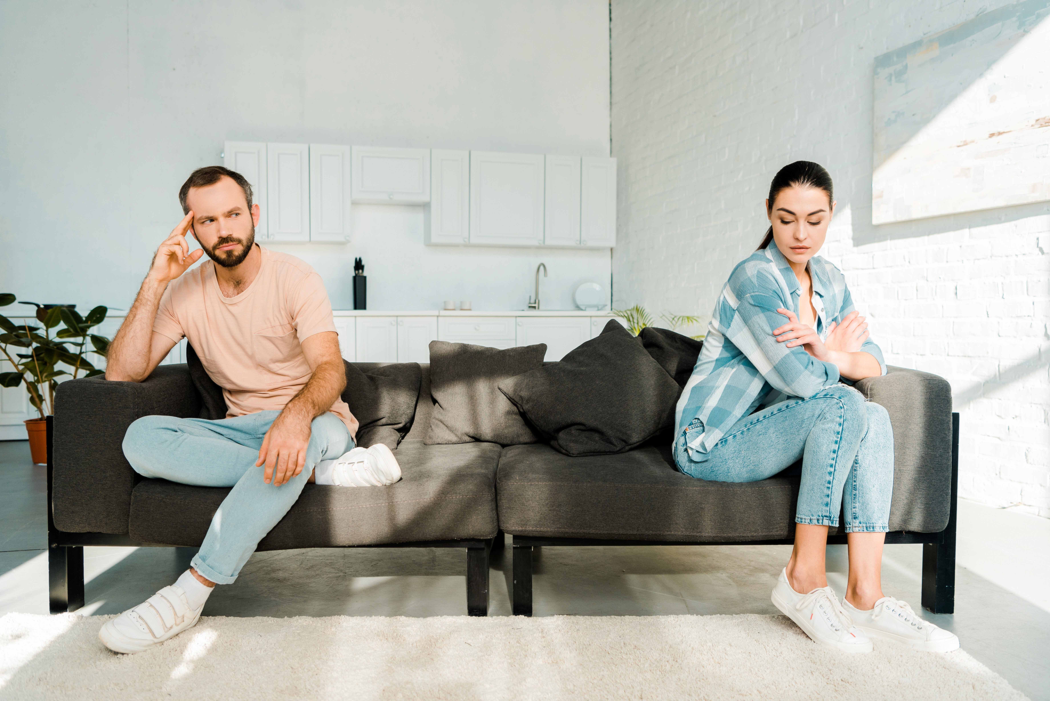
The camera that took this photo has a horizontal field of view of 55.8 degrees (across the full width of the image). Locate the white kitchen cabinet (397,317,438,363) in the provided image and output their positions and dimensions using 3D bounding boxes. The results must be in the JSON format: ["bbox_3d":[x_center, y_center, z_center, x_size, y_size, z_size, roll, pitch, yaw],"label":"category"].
[{"bbox_3d":[-0.849,0.144,7.460,0.295,0.788,0.552,-1,2,-15],"label":"white kitchen cabinet"}]

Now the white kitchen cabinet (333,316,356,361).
[{"bbox_3d":[-1.418,0.150,7.303,0.295,0.788,0.552,-1,2,-15],"label":"white kitchen cabinet"}]

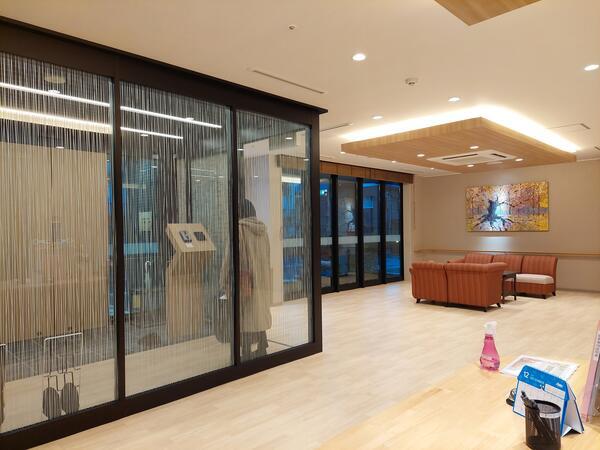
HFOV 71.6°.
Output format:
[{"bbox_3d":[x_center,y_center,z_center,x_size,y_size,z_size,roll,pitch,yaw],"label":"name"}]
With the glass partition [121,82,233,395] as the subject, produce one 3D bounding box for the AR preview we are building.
[{"bbox_3d":[-0.969,0.102,3.458,1.000,2.370,0.050,0,0,-45],"label":"glass partition"}]

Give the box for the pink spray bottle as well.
[{"bbox_3d":[0.790,0.494,1.730,0.080,0.193,0.065,-1,0,-9],"label":"pink spray bottle"}]

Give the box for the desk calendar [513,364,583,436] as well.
[{"bbox_3d":[0.740,0.517,1.249,0.083,0.142,0.173,-1,0,-18],"label":"desk calendar"}]

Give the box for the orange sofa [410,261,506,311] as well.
[{"bbox_3d":[2.730,1.019,7.210,0.800,0.738,1.339,0,0,-45],"label":"orange sofa"}]

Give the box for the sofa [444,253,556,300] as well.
[{"bbox_3d":[4.135,1.013,8.664,0.814,0.731,1.987,0,0,-45],"label":"sofa"}]

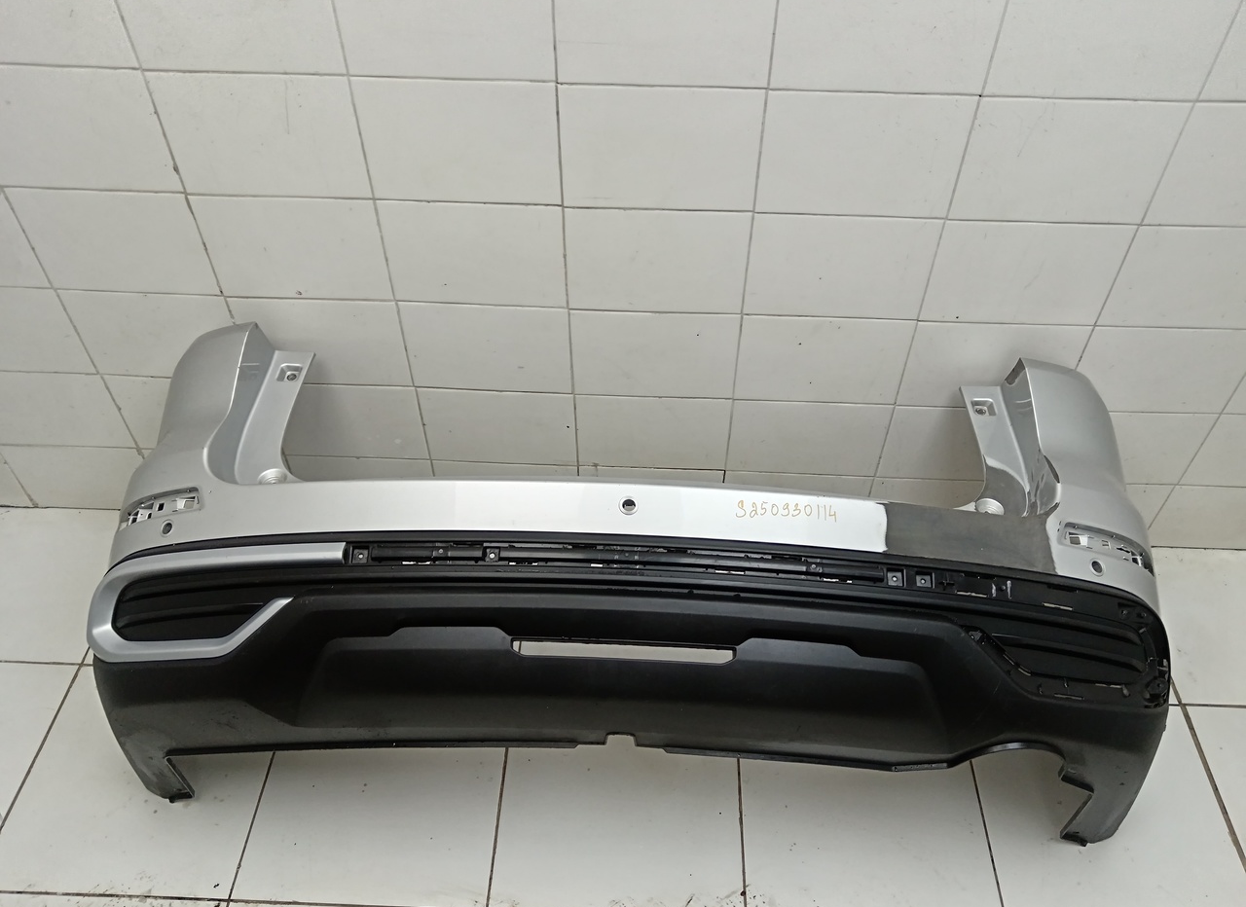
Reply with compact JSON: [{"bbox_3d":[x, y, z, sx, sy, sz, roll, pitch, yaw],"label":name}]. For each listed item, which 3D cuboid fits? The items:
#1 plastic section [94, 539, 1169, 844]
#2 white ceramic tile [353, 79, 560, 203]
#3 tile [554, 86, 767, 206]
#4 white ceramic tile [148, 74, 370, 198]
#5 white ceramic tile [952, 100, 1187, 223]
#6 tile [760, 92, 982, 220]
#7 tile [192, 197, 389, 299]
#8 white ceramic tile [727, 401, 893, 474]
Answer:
[{"bbox_3d":[-0.006,0.372,1.462,1.830,0.490,0.522,2,89,1],"label":"plastic section"},{"bbox_3d":[-0.244,-0.469,1.472,0.300,0.200,0.009,2,47,1],"label":"white ceramic tile"},{"bbox_3d":[0.058,-0.458,1.464,0.300,0.200,0.009,2,47,1],"label":"tile"},{"bbox_3d":[-0.545,-0.480,1.483,0.300,0.200,0.010,2,47,1],"label":"white ceramic tile"},{"bbox_3d":[0.660,-0.435,1.448,0.300,0.200,0.008,2,47,2],"label":"white ceramic tile"},{"bbox_3d":[0.360,-0.447,1.456,0.300,0.200,0.009,2,47,1],"label":"tile"},{"bbox_3d":[-0.547,-0.341,1.630,0.300,0.200,0.010,2,47,1],"label":"tile"},{"bbox_3d":[0.355,-0.030,1.900,0.300,0.200,0.008,2,47,2],"label":"white ceramic tile"}]

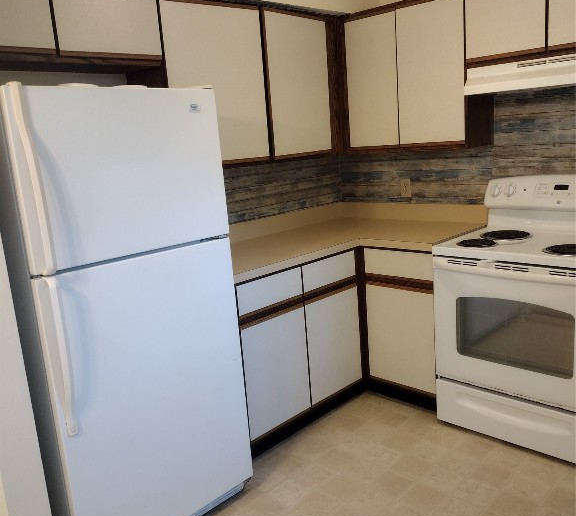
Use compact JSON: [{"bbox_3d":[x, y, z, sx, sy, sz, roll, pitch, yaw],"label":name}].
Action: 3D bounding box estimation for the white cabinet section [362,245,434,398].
[{"bbox_3d":[0.752,0.272,3.268,0.411,0.722,0.500,7,16,44],"label":"white cabinet section"}]

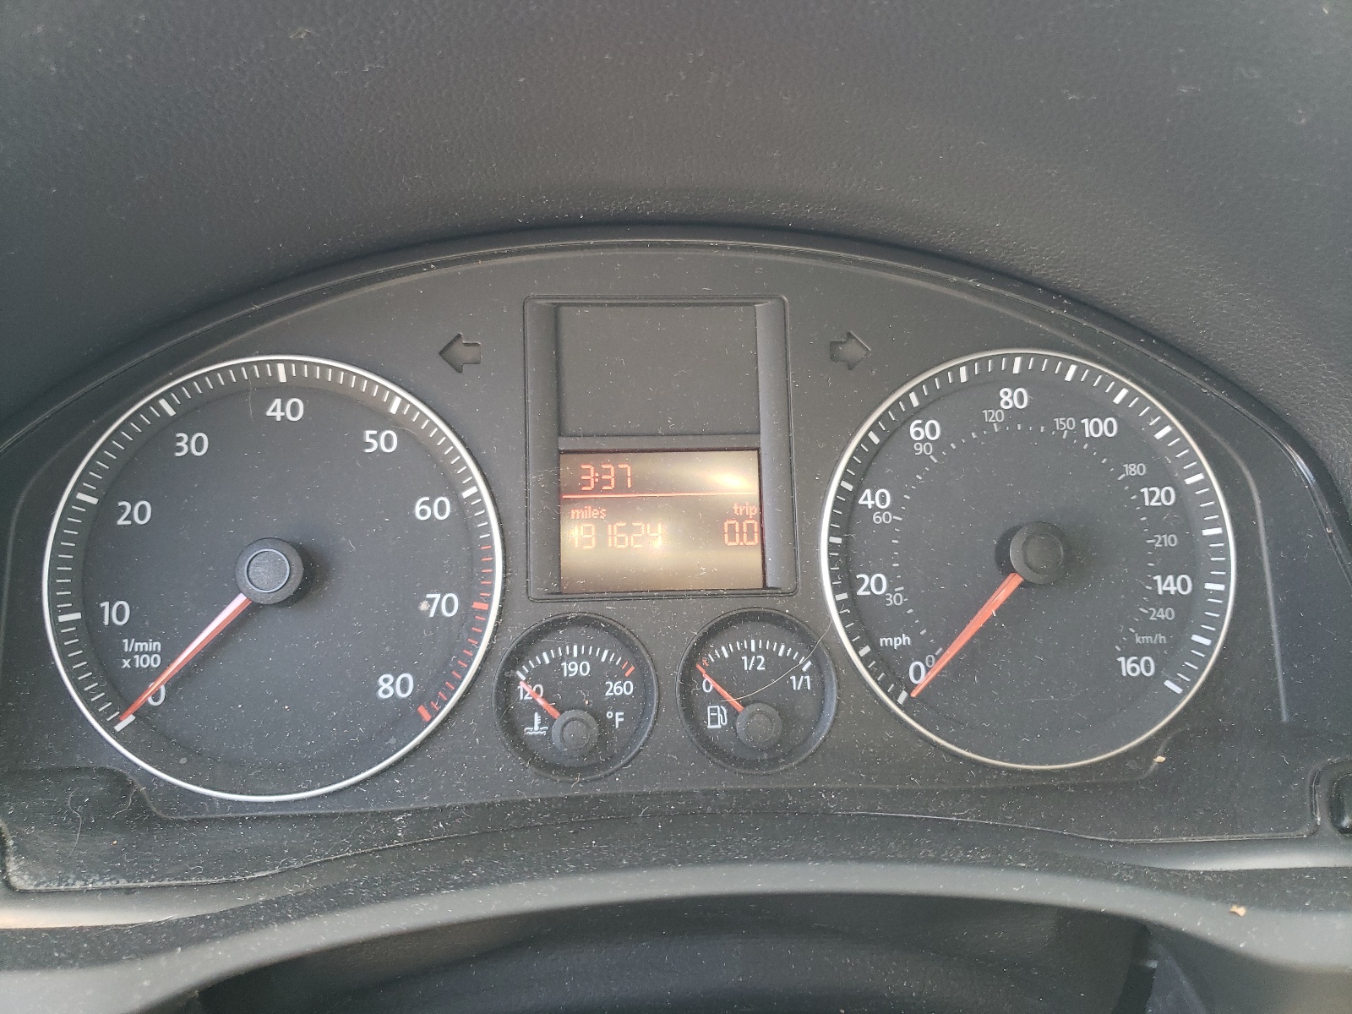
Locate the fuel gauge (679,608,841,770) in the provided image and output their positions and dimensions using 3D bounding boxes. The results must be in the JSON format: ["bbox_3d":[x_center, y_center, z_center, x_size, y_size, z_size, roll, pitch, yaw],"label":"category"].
[{"bbox_3d":[0.021,0.047,0.264,0.041,0.041,0.016,-1,-7,-4],"label":"fuel gauge"}]

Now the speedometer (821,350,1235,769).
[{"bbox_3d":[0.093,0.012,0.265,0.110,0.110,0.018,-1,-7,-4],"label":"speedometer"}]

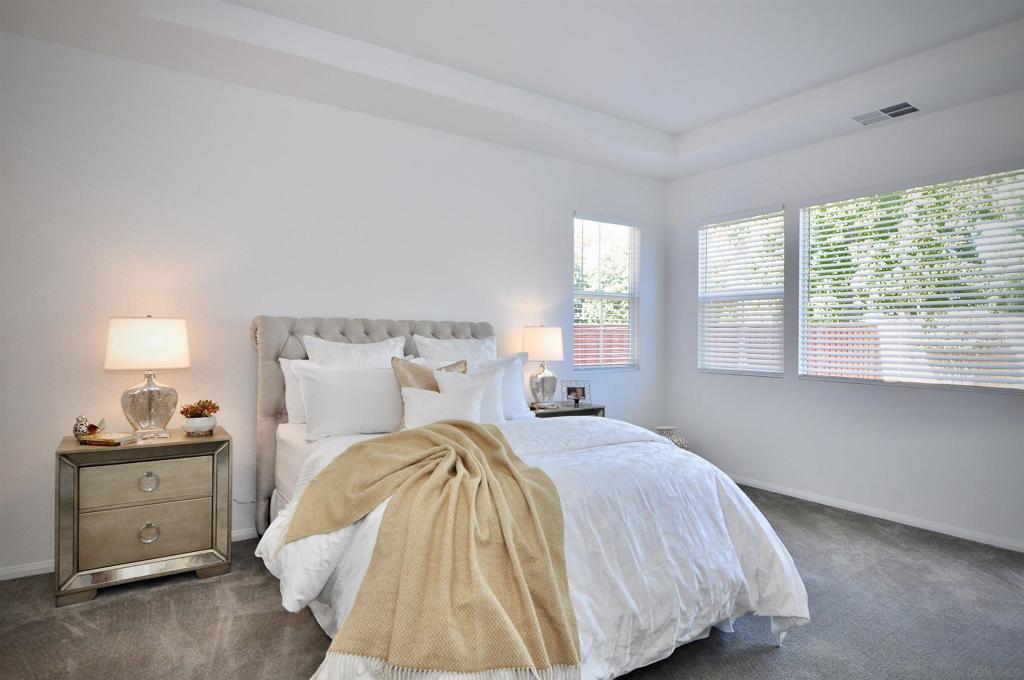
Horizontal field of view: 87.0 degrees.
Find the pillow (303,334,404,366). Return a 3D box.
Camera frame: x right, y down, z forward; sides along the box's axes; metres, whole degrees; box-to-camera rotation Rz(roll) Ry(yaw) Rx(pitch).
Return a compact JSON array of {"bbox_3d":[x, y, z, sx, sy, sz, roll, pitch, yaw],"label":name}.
[{"bbox_3d":[-0.971,0.265,3.330,0.620,0.580,0.160,0,-15,-32],"label":"pillow"}]

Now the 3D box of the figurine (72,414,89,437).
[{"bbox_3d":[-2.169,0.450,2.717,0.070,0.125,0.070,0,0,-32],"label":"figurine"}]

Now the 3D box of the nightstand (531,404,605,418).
[{"bbox_3d":[0.293,0.871,4.160,0.705,0.708,0.450,0,0,-32],"label":"nightstand"}]

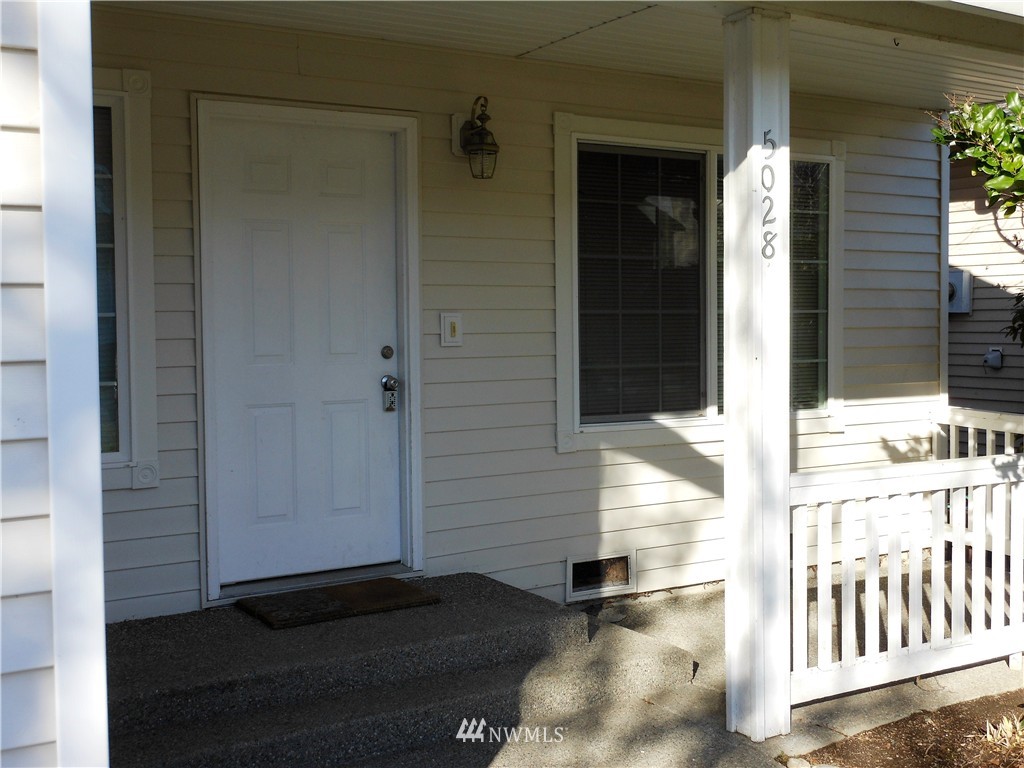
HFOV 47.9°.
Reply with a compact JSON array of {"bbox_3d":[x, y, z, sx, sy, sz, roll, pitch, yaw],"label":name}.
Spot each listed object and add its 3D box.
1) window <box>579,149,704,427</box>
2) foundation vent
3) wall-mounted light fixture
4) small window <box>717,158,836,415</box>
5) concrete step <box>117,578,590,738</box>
[{"bbox_3d":[0.690,-0.519,6.025,0.838,1.427,0.070,-2,3,-31],"label":"window"},{"bbox_3d":[0.462,0.986,5.944,0.437,0.234,0.065,-2,3,-31],"label":"foundation vent"},{"bbox_3d":[-0.152,-1.134,5.333,0.160,0.378,0.235,-2,3,-31],"label":"wall-mounted light fixture"},{"bbox_3d":[1.484,-0.549,6.498,0.867,1.430,0.070,-2,3,-31],"label":"small window"},{"bbox_3d":[-0.779,1.034,4.638,2.040,0.155,0.970,-2,3,-31],"label":"concrete step"}]

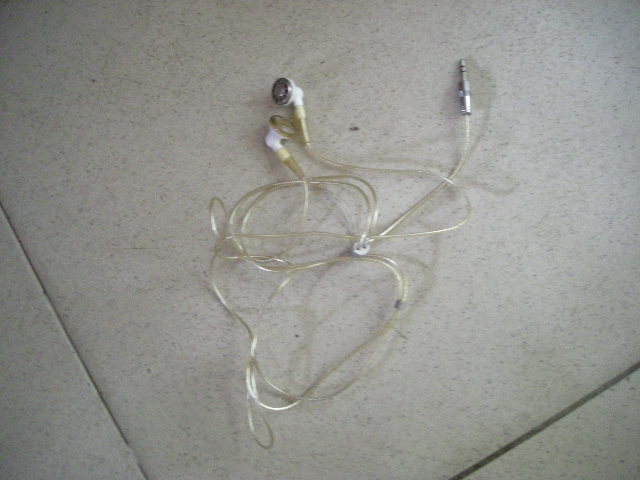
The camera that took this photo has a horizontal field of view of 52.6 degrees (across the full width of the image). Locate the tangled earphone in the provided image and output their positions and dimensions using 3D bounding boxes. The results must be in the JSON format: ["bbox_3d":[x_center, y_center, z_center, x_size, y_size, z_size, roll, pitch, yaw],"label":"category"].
[{"bbox_3d":[0.014,0.003,0.398,0.165,0.028,0.242,0,82,0],"label":"tangled earphone"}]

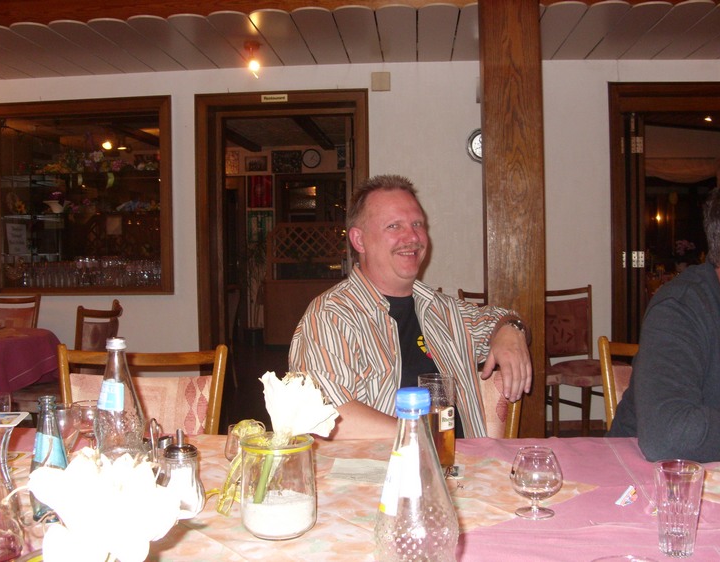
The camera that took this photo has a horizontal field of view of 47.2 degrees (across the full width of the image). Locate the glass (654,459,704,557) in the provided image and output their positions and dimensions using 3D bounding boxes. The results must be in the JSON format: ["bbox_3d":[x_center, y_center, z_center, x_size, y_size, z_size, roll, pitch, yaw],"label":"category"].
[{"bbox_3d":[0.426,0.305,1.105,0.066,0.120,0.066,-1,1,3],"label":"glass"}]

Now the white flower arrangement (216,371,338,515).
[{"bbox_3d":[-0.116,0.229,1.138,0.165,0.210,0.130,-1,2,0],"label":"white flower arrangement"}]

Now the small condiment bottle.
[{"bbox_3d":[-0.285,0.306,1.320,0.074,0.133,0.074,-1,1,3],"label":"small condiment bottle"}]

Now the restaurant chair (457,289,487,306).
[{"bbox_3d":[0.850,0.526,4.845,0.450,0.930,0.540,-1,2,-3],"label":"restaurant chair"}]

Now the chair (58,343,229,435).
[{"bbox_3d":[-0.572,0.630,1.873,0.450,0.920,0.540,-1,2,6],"label":"chair"}]

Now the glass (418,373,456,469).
[{"bbox_3d":[0.150,0.273,1.605,0.072,0.175,0.072,-1,1,3],"label":"glass"}]

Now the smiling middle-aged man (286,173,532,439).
[{"bbox_3d":[0.146,0.412,1.940,0.640,1.330,0.820,-1,2,-22],"label":"smiling middle-aged man"}]

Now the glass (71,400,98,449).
[{"bbox_3d":[-0.490,0.286,1.502,0.069,0.125,0.069,-1,2,0],"label":"glass"}]

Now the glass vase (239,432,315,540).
[{"bbox_3d":[-0.120,0.304,1.215,0.111,0.138,0.111,-1,1,3],"label":"glass vase"}]

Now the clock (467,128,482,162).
[{"bbox_3d":[0.780,-0.850,5.200,0.222,0.222,0.045,-1,1,3],"label":"clock"}]

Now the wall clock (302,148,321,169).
[{"bbox_3d":[-0.630,-1.593,10.700,0.255,0.255,0.045,-1,2,4],"label":"wall clock"}]

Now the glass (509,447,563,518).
[{"bbox_3d":[0.259,0.296,1.220,0.081,0.097,0.081,-1,2,0],"label":"glass"}]

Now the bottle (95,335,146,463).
[{"bbox_3d":[-0.381,0.221,1.313,0.083,0.260,0.083,-1,2,0],"label":"bottle"}]

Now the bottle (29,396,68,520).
[{"bbox_3d":[-0.479,0.273,1.265,0.060,0.192,0.060,-1,1,3],"label":"bottle"}]

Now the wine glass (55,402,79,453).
[{"bbox_3d":[-0.507,0.287,1.400,0.067,0.160,0.067,-1,1,3],"label":"wine glass"}]

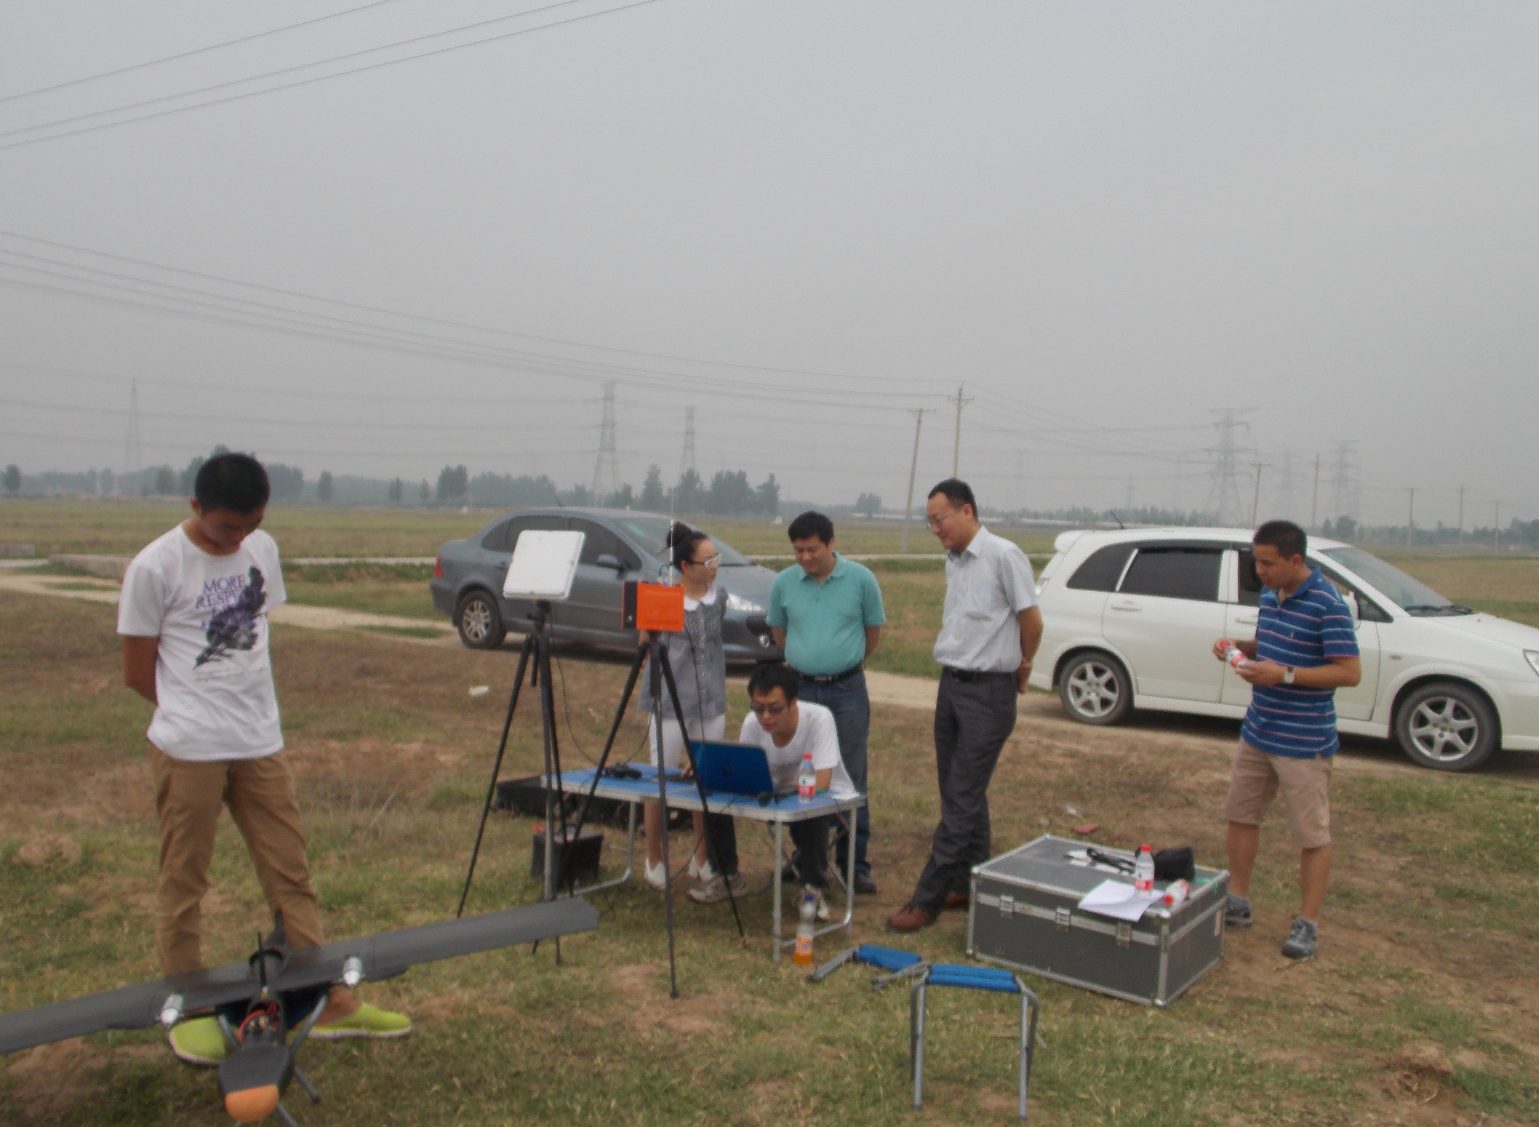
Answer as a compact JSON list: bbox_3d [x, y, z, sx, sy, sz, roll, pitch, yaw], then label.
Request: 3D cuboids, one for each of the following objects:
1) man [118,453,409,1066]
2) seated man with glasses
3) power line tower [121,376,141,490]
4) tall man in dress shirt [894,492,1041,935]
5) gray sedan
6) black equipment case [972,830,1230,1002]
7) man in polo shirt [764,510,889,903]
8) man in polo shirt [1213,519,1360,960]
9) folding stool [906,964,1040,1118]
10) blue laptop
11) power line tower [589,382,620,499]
[{"bbox_3d":[-1.522,0.537,3.930,0.700,1.730,0.460,1,2,-25],"label":"man"},{"bbox_3d":[0.012,0.879,5.420,0.580,1.010,0.720,3,2,25],"label":"seated man with glasses"},{"bbox_3d":[-242.189,-47.924,505.000,8.000,45.000,9.000,2,2,18],"label":"power line tower"},{"bbox_3d":[0.786,0.535,5.330,0.470,1.760,0.480,0,3,-35],"label":"tall man in dress shirt"},{"bbox_3d":[-1.440,0.195,13.850,4.480,1.520,1.760,3,3,34],"label":"gray sedan"},{"bbox_3d":[1.222,1.286,4.920,0.725,0.310,0.635,3,3,37],"label":"black equipment case"},{"bbox_3d":[0.246,0.573,5.740,0.520,1.620,0.350,2,2,19],"label":"man in polo shirt"},{"bbox_3d":[2.021,0.641,5.220,0.470,1.630,0.480,1,2,-23],"label":"man in polo shirt"},{"bbox_3d":[0.556,1.286,3.640,0.330,0.390,0.300,2,2,10],"label":"folding stool"},{"bbox_3d":[-0.115,0.761,5.012,0.300,0.190,0.280,2,2,17],"label":"blue laptop"},{"bbox_3d":[-58.307,-40.971,467.000,10.500,45.000,11.000,2,2,18],"label":"power line tower"}]

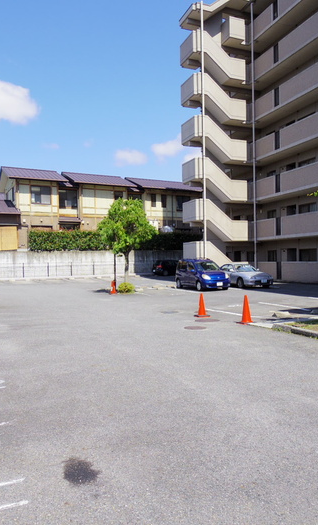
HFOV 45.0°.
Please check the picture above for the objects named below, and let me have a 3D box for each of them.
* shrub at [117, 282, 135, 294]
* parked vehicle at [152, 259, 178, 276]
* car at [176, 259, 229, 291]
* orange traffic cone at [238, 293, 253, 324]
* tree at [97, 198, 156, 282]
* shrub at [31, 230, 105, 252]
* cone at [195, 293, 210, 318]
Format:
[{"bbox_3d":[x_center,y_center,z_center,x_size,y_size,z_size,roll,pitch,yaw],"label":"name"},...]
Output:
[{"bbox_3d":[-1.750,1.420,21.100,0.950,0.620,0.900,-2,1,-23],"label":"shrub"},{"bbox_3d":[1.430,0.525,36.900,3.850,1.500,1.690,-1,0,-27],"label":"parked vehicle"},{"bbox_3d":[2.400,0.670,21.400,1.660,1.680,3.860,-2,1,-22],"label":"car"},{"bbox_3d":[2.150,1.160,9.420,0.380,0.700,0.380,-2,1,-23],"label":"orange traffic cone"},{"bbox_3d":[-1.770,-0.980,21.300,3.350,5.200,3.200,-1,1,0],"label":"tree"},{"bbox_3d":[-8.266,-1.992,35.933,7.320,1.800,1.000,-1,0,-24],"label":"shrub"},{"bbox_3d":[1.305,1.270,11.500,0.400,0.700,0.400,-1,0,-17],"label":"cone"}]

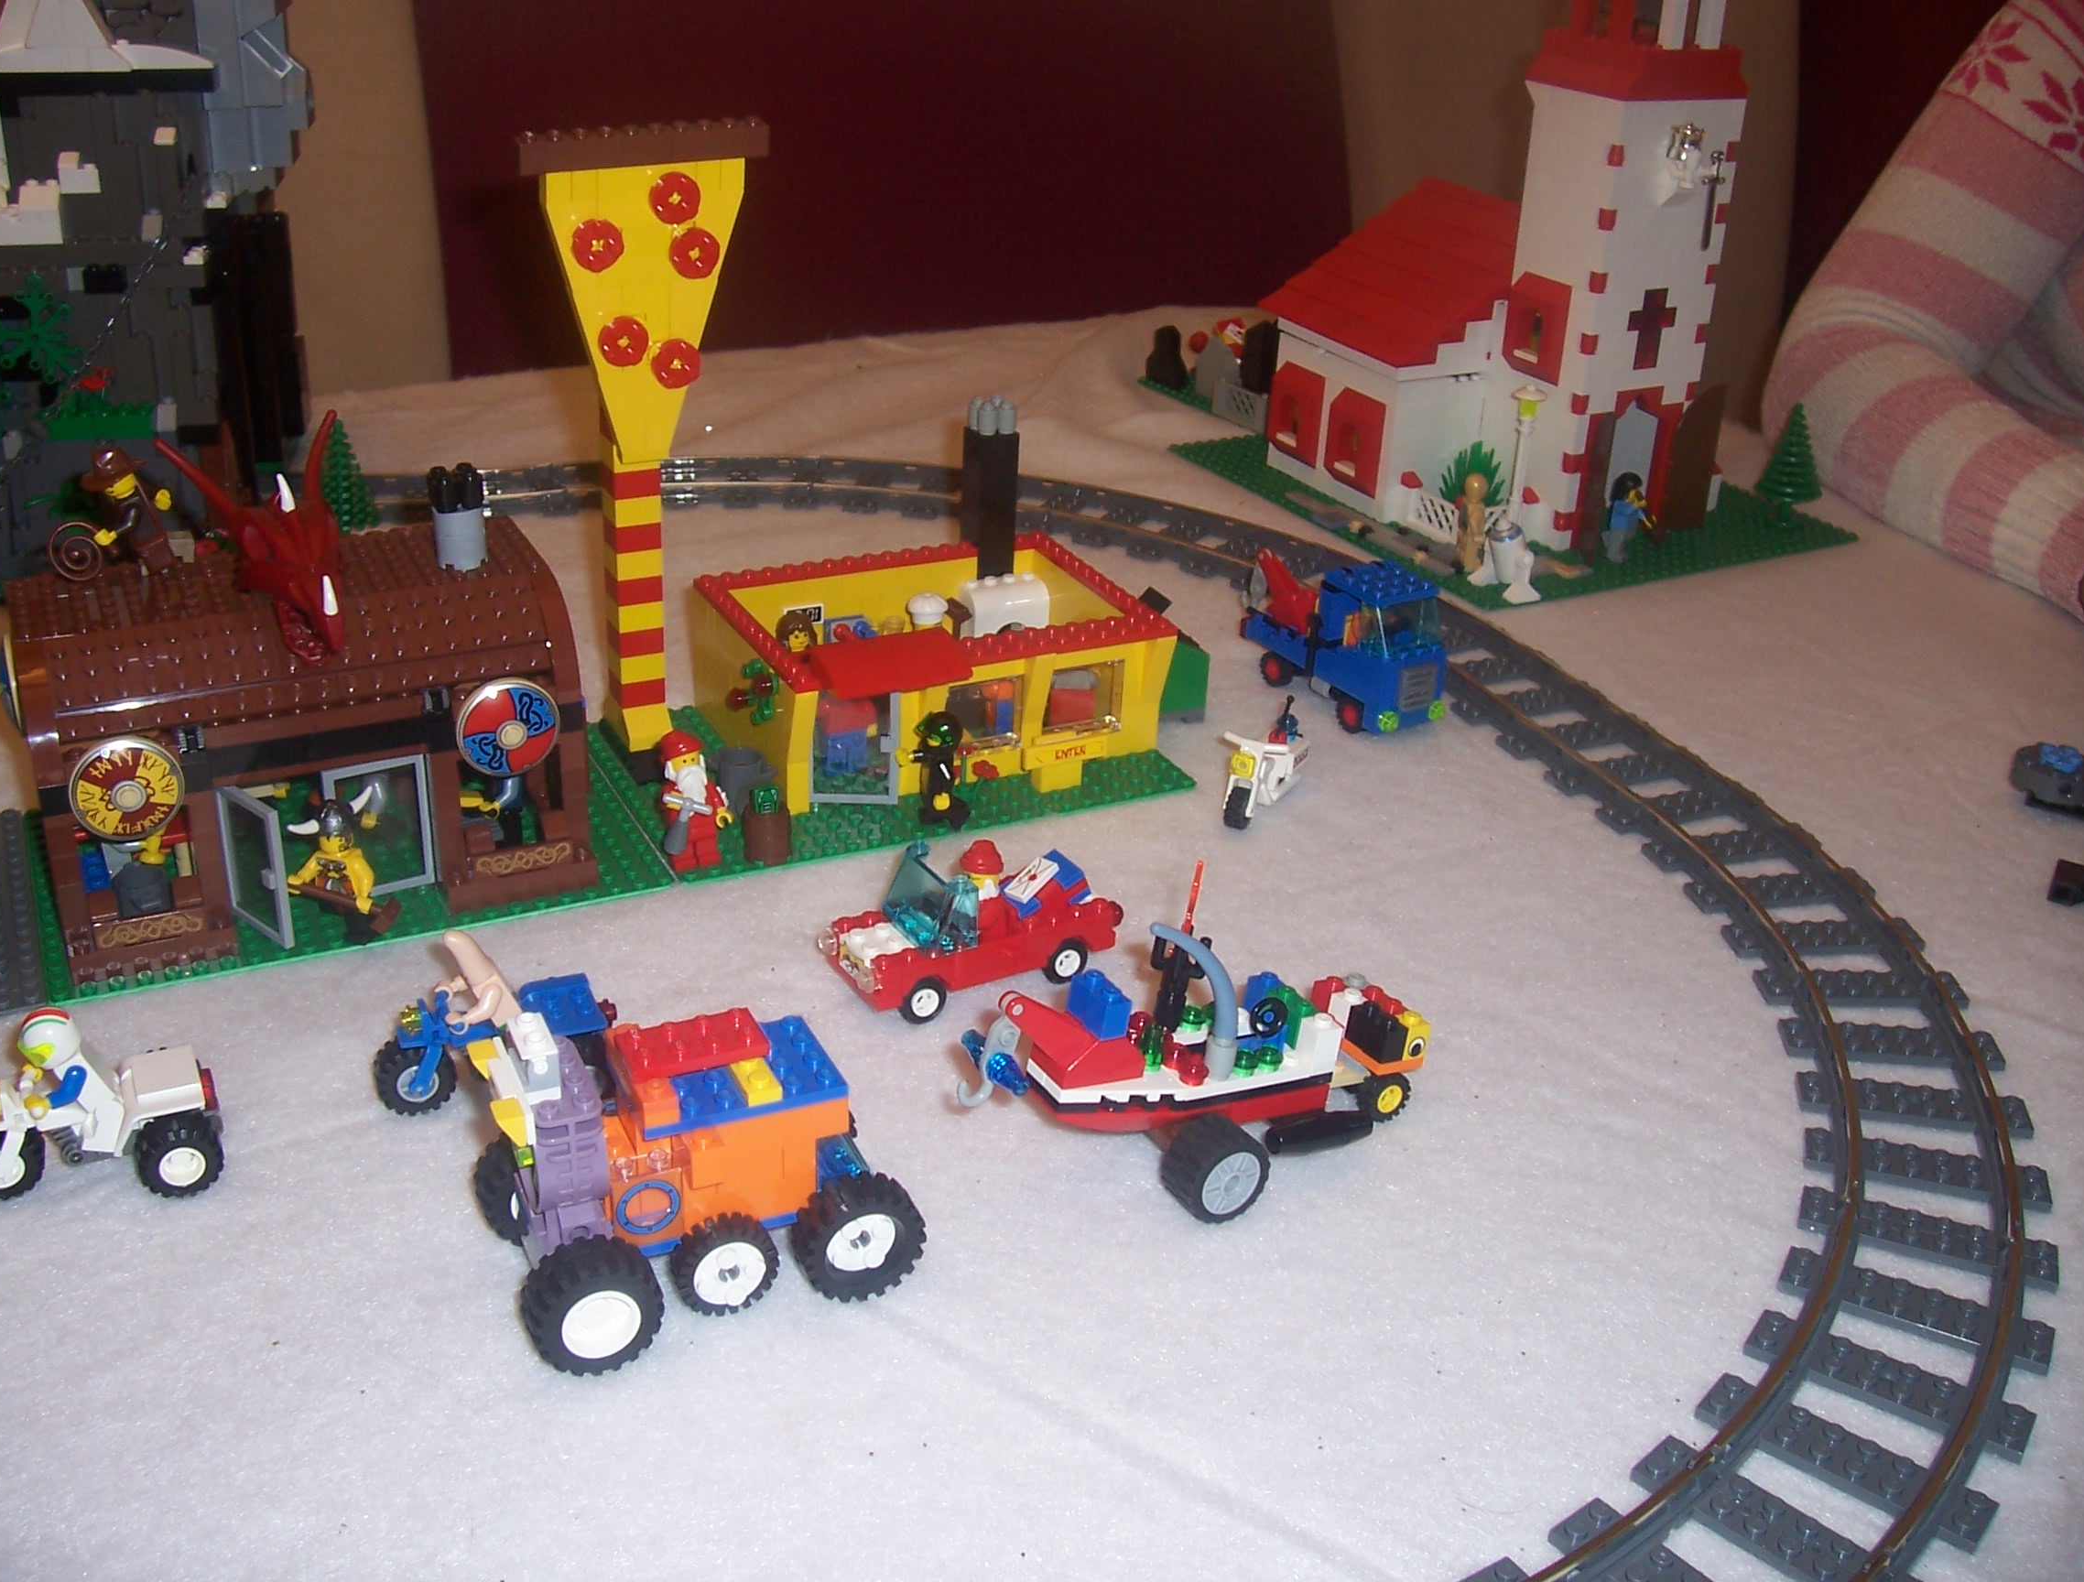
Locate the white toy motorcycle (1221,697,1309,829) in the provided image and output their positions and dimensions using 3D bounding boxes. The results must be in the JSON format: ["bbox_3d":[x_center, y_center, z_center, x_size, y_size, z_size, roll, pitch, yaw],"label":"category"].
[{"bbox_3d":[0.076,-0.010,0.722,0.024,0.034,0.055,15,29,22],"label":"white toy motorcycle"}]

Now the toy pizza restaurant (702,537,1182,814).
[{"bbox_3d":[-0.039,-0.044,0.750,0.144,0.053,0.109,-11,30,-25],"label":"toy pizza restaurant"}]

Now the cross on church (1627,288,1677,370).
[{"bbox_3d":[0.278,-0.214,0.956,0.032,0.038,0.008,-13,31,-28],"label":"cross on church"}]

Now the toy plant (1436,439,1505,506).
[{"bbox_3d":[0.203,-0.144,0.985,0.031,0.042,0.031,-13,31,-28],"label":"toy plant"}]

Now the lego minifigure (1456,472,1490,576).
[{"bbox_3d":[0.195,-0.120,0.938,0.015,0.041,0.022,-4,28,-15],"label":"lego minifigure"}]

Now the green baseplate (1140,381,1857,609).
[{"bbox_3d":[0.211,-0.180,1.107,0.256,0.005,0.370,-13,31,-28],"label":"green baseplate"}]

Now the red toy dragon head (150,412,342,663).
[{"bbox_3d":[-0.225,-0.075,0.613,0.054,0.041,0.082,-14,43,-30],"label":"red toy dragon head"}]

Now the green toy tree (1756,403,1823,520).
[{"bbox_3d":[0.371,-0.162,1.021,0.033,0.066,0.033,-13,31,-28],"label":"green toy tree"}]

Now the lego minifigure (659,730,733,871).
[{"bbox_3d":[-0.111,0.002,0.662,0.025,0.044,0.017,-12,30,-27],"label":"lego minifigure"}]

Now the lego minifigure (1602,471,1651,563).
[{"bbox_3d":[0.272,-0.129,0.965,0.021,0.043,0.022,-1,27,-8],"label":"lego minifigure"}]

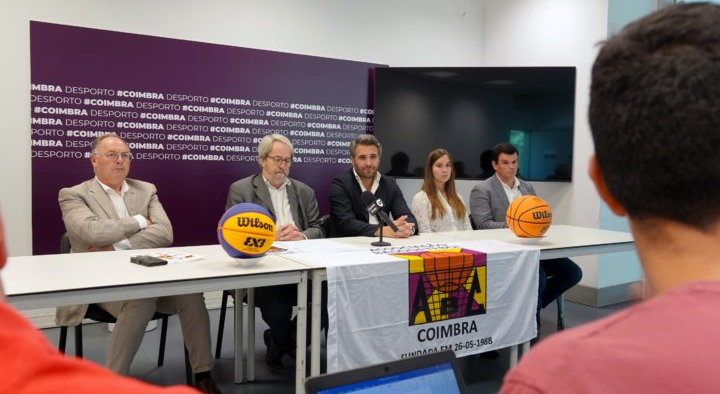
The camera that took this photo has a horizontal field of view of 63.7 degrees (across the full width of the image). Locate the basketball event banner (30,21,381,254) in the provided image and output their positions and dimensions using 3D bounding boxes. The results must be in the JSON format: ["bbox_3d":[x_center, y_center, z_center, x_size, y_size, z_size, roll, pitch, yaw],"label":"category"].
[{"bbox_3d":[-0.945,-0.342,4.487,2.772,1.625,0.070,-1,3,-31],"label":"basketball event banner"}]

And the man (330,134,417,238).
[{"bbox_3d":[0.048,0.281,3.566,0.600,1.320,0.700,-1,3,-28],"label":"man"}]

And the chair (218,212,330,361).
[{"bbox_3d":[-0.470,0.543,3.278,0.550,0.810,0.550,-1,4,-31],"label":"chair"}]

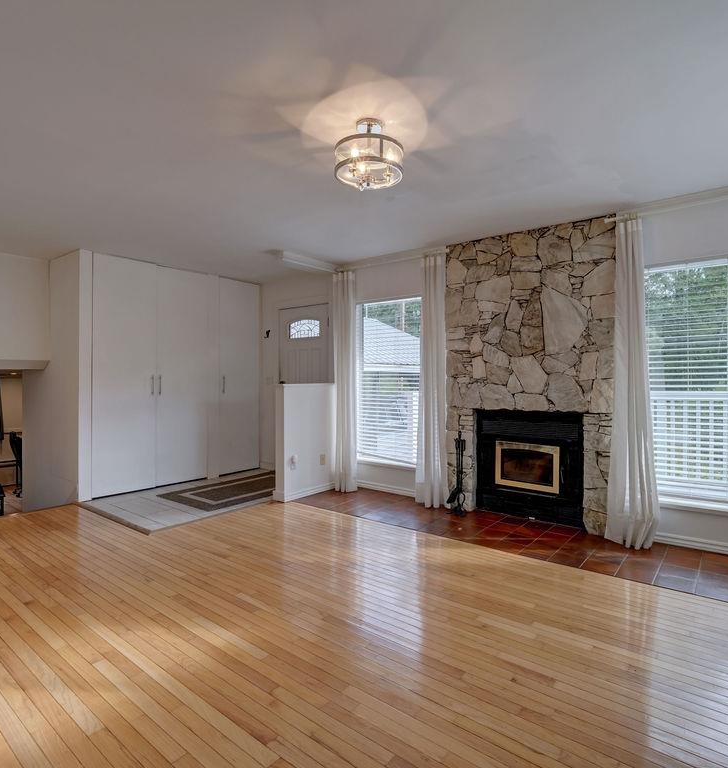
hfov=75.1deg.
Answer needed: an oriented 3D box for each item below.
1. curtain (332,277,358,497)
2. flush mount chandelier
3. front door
[{"bbox_3d":[-0.194,-0.040,5.053,0.350,2.330,0.130,0,0,38],"label":"curtain"},{"bbox_3d":[0.027,-1.131,2.349,0.338,0.315,0.338,0,0,0],"label":"flush mount chandelier"},{"bbox_3d":[-0.710,0.097,5.689,0.831,2.034,0.045,0,0,38],"label":"front door"}]

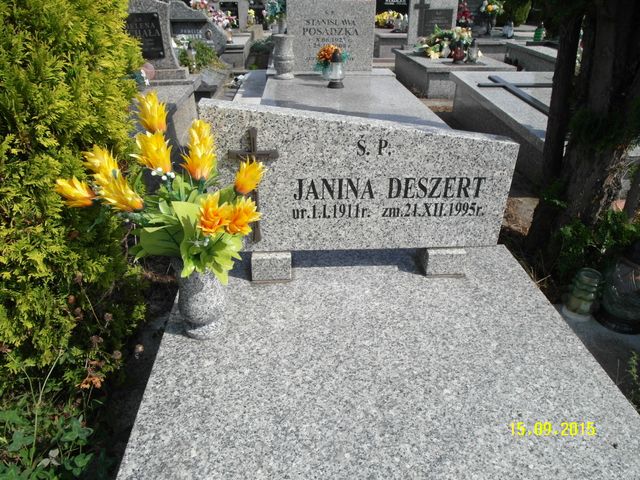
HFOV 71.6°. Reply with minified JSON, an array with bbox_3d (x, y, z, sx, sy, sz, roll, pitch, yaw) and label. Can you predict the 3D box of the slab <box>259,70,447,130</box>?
[{"bbox_3d":[0.131,-0.690,2.417,0.890,0.080,1.520,-1,31,-3],"label":"slab"}]

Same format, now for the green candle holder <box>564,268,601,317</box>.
[{"bbox_3d":[0.832,0.160,1.404,0.093,0.145,0.093,-1,31,-3],"label":"green candle holder"}]

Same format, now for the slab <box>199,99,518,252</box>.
[{"bbox_3d":[0.114,-0.172,1.218,0.821,0.403,0.076,-1,27,-4],"label":"slab"}]

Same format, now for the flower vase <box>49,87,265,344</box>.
[{"bbox_3d":[-0.324,-0.029,0.978,0.420,0.570,0.330,-1,31,-3],"label":"flower vase"}]

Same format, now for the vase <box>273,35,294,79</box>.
[{"bbox_3d":[-0.245,-1.241,3.013,0.140,0.260,0.140,-1,31,-3],"label":"vase"}]

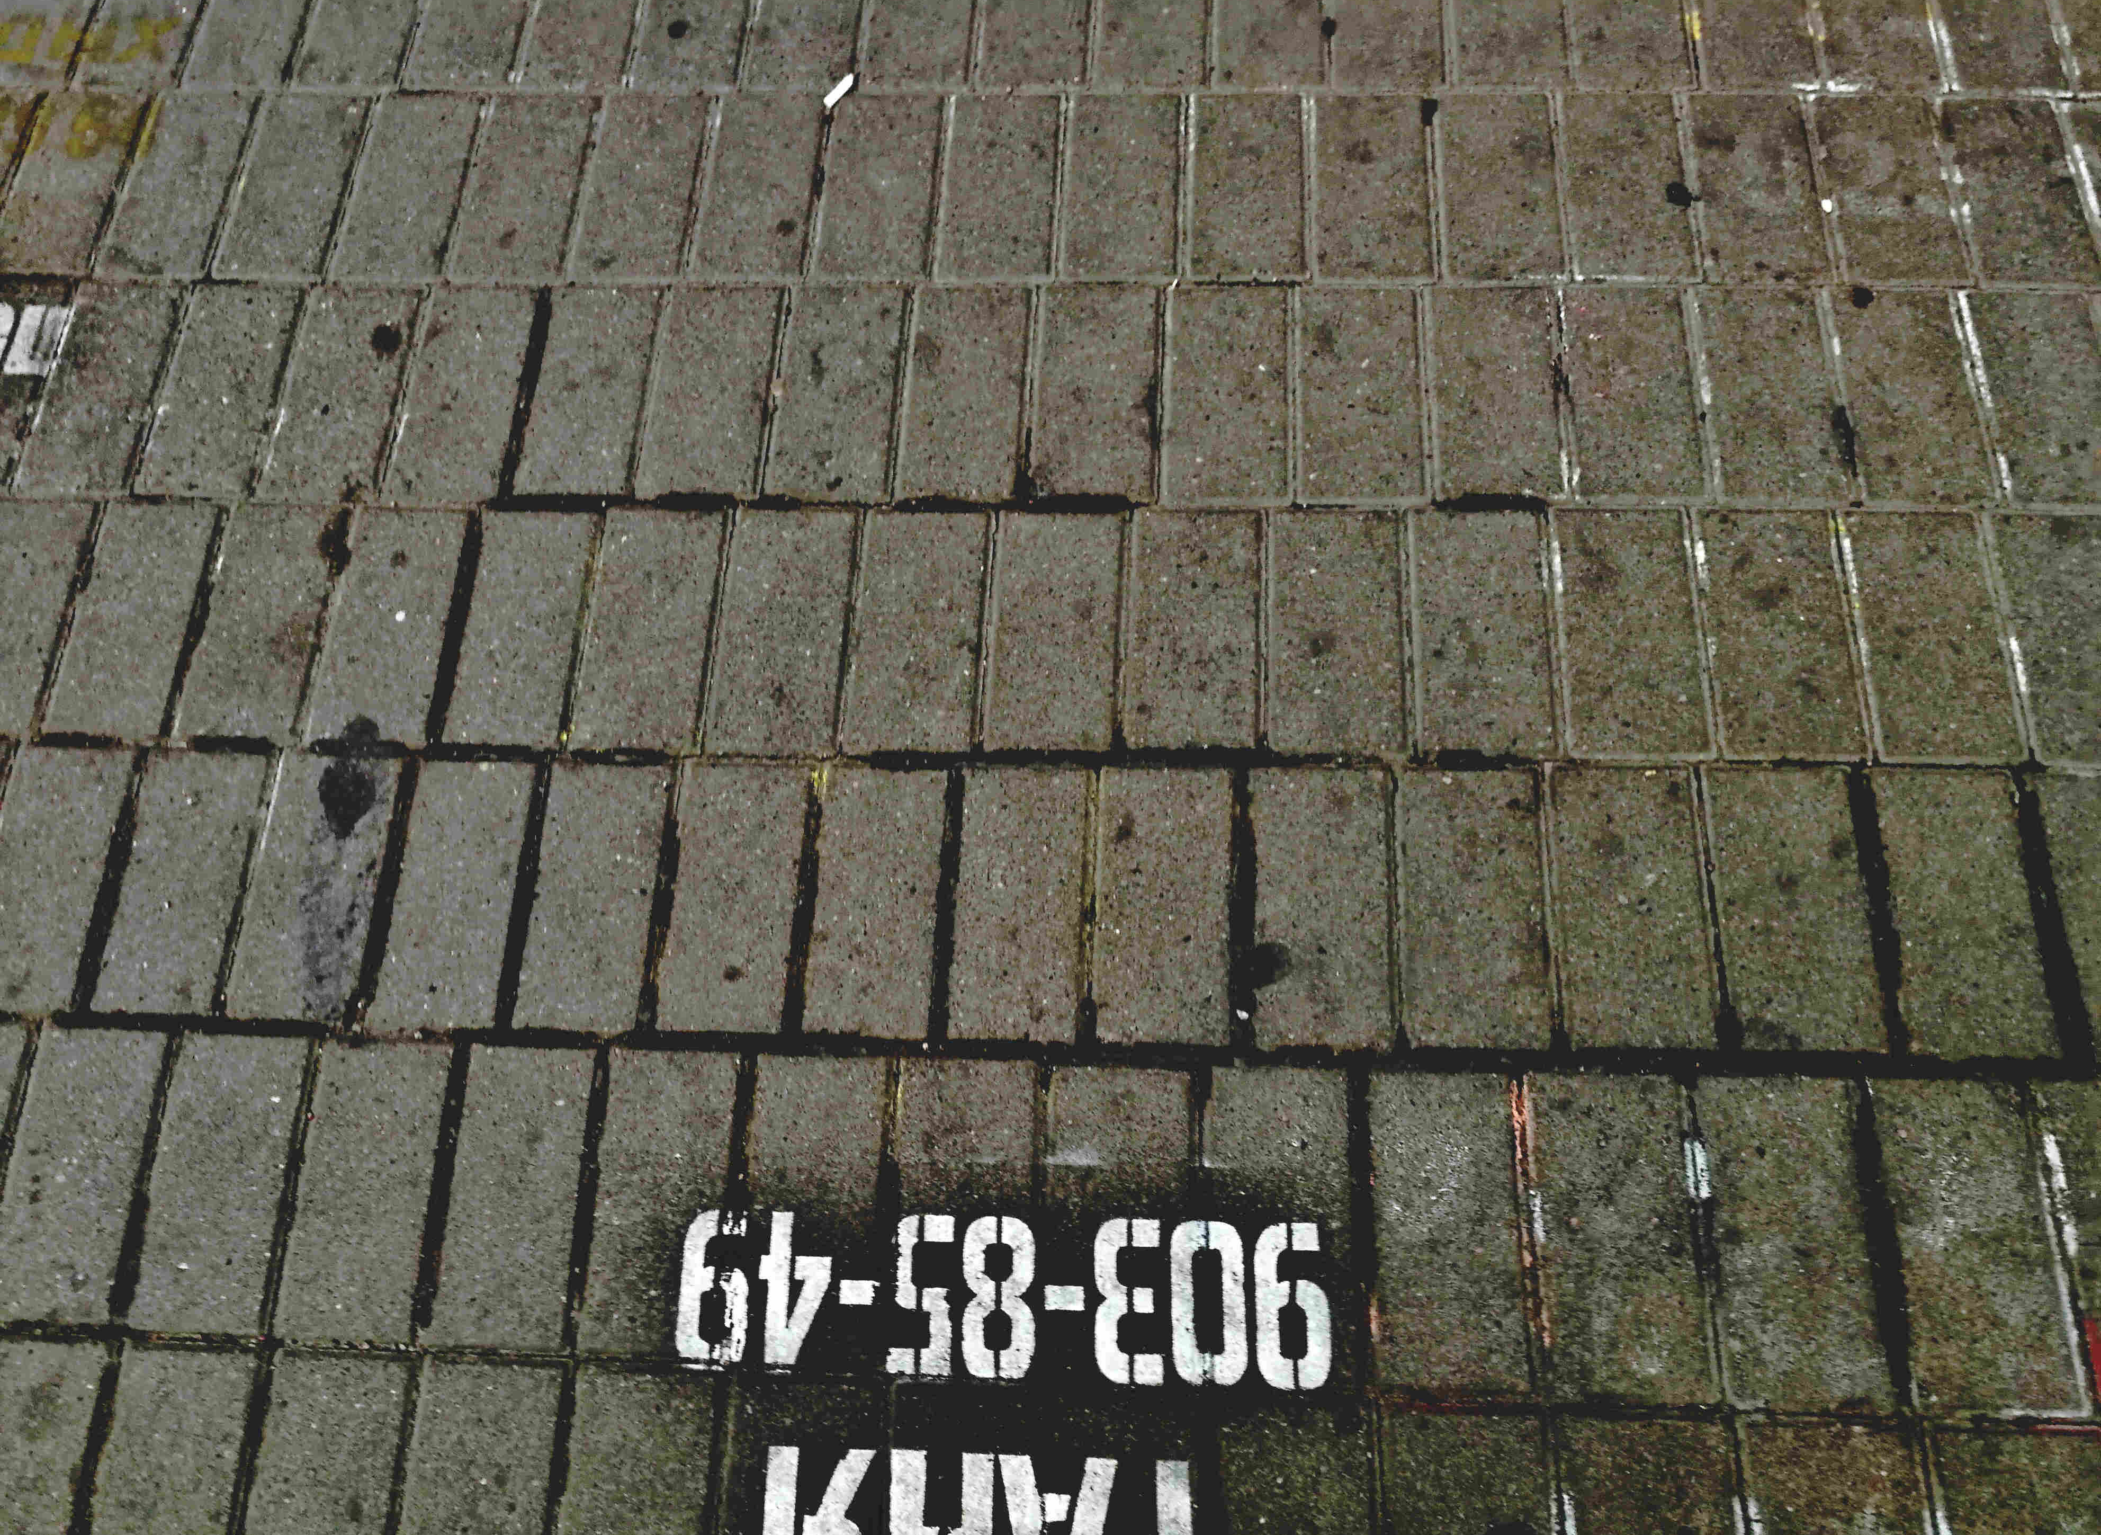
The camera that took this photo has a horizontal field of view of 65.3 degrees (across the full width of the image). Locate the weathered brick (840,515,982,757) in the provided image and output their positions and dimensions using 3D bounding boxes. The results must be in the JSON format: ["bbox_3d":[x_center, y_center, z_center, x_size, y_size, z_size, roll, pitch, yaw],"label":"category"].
[{"bbox_3d":[-0.098,-0.094,1.257,0.097,0.060,0.198,1,68,5],"label":"weathered brick"}]

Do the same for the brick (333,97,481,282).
[{"bbox_3d":[-0.546,-0.488,1.430,0.098,0.060,0.199,2,68,5],"label":"brick"}]

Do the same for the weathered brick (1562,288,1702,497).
[{"bbox_3d":[0.469,-0.291,1.338,0.099,0.060,0.200,1,69,4],"label":"weathered brick"}]

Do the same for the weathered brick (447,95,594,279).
[{"bbox_3d":[-0.462,-0.501,1.474,0.099,0.060,0.200,1,69,4],"label":"weathered brick"}]

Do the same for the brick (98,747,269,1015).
[{"bbox_3d":[-0.646,0.094,1.253,0.099,0.060,0.200,0,69,3],"label":"brick"}]

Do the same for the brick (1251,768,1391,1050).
[{"bbox_3d":[0.187,0.103,1.137,0.098,0.060,0.199,0,69,6],"label":"brick"}]

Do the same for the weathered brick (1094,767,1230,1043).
[{"bbox_3d":[0.084,0.107,1.205,0.099,0.060,0.200,1,69,4],"label":"weathered brick"}]

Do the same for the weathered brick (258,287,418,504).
[{"bbox_3d":[-0.582,-0.297,1.376,0.097,0.060,0.198,1,68,5],"label":"weathered brick"}]

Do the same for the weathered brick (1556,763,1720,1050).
[{"bbox_3d":[0.396,0.103,1.140,0.097,0.060,0.198,1,68,5],"label":"weathered brick"}]

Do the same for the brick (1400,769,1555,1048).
[{"bbox_3d":[0.287,0.103,1.126,0.098,0.060,0.199,0,69,6],"label":"brick"}]

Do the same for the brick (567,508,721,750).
[{"bbox_3d":[-0.305,-0.097,1.274,0.097,0.060,0.198,1,68,5],"label":"brick"}]

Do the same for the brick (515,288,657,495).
[{"bbox_3d":[-0.377,-0.296,1.360,0.097,0.060,0.198,1,68,5],"label":"brick"}]

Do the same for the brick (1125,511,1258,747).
[{"bbox_3d":[0.107,-0.092,1.221,0.098,0.060,0.199,1,68,6],"label":"brick"}]

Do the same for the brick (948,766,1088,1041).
[{"bbox_3d":[-0.017,0.101,1.160,0.098,0.060,0.199,0,69,6],"label":"brick"}]

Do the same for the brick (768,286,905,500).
[{"bbox_3d":[-0.173,-0.299,1.378,0.099,0.060,0.200,1,69,4],"label":"brick"}]

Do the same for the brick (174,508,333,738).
[{"bbox_3d":[-0.611,-0.103,1.300,0.097,0.060,0.198,1,68,5],"label":"brick"}]

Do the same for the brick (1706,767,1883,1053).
[{"bbox_3d":[0.503,0.104,1.131,0.097,0.060,0.198,1,68,5],"label":"brick"}]

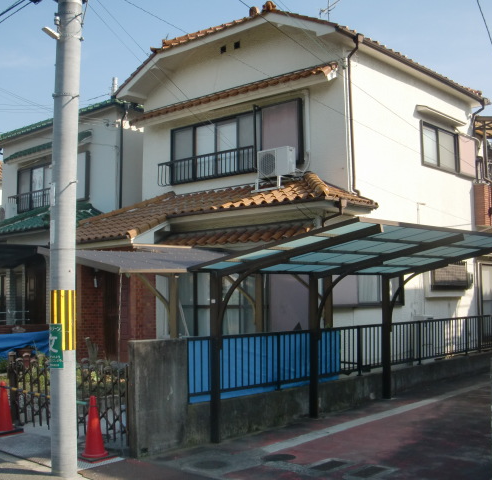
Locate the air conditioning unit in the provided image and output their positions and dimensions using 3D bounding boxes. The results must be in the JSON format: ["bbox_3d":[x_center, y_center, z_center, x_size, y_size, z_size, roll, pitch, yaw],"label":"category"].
[{"bbox_3d":[0.599,-1.452,13.408,0.740,0.535,0.270,-5,-6,41],"label":"air conditioning unit"}]

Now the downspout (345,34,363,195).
[{"bbox_3d":[2.040,-2.278,12.806,0.360,2.930,0.320,-5,-6,41],"label":"downspout"}]

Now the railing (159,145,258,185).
[{"bbox_3d":[-0.769,-1.525,14.864,2.900,0.490,0.270,-5,-6,41],"label":"railing"}]

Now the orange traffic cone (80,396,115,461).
[{"bbox_3d":[-1.748,2.156,8.133,0.390,0.700,0.390,-5,-6,43],"label":"orange traffic cone"}]

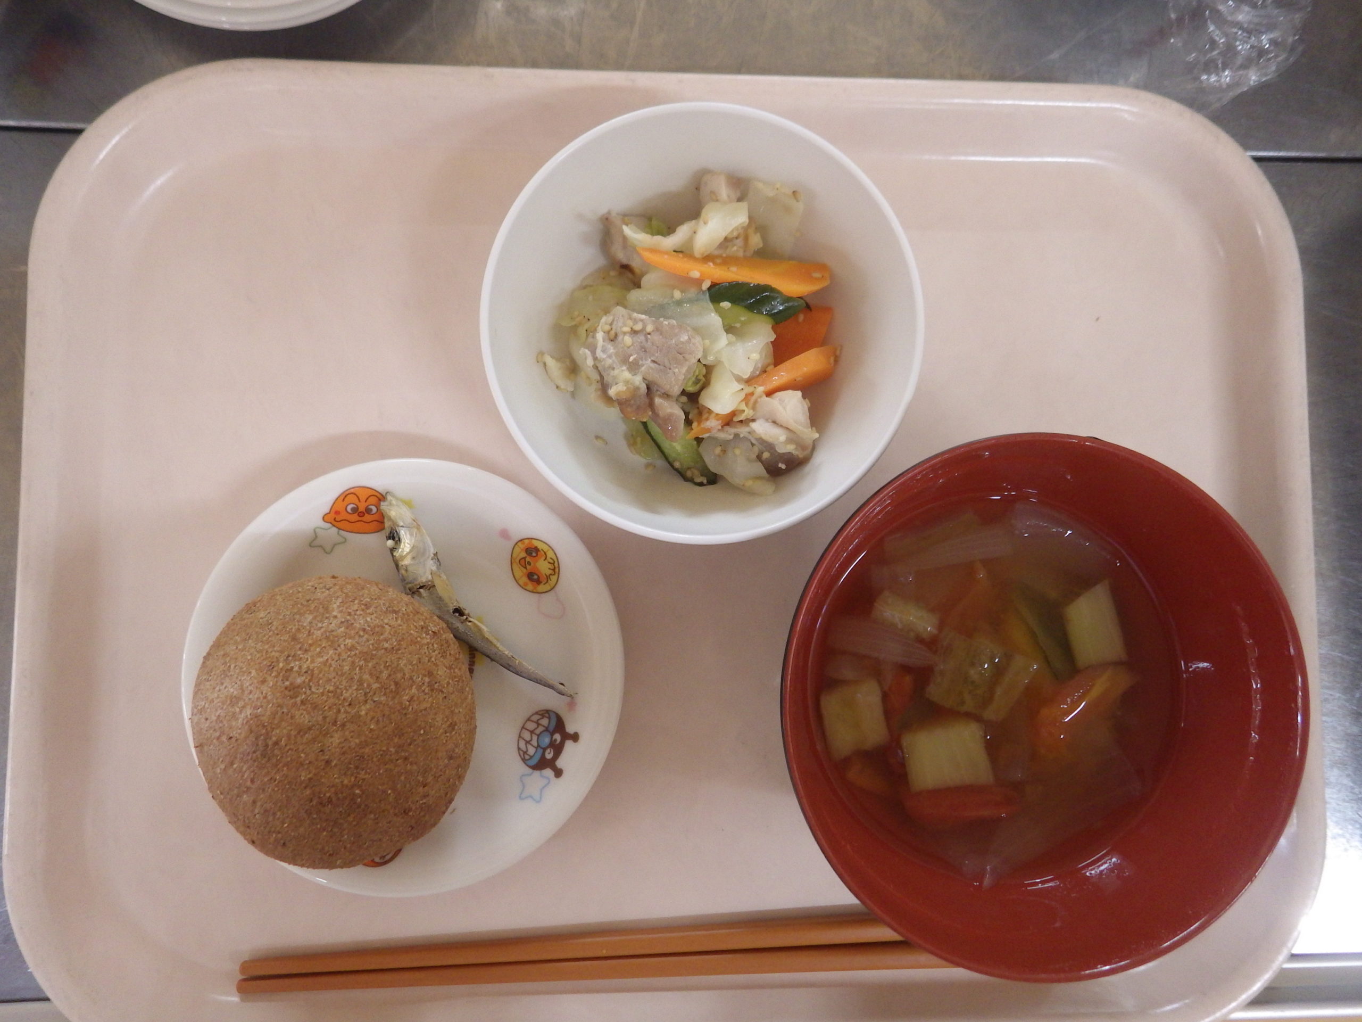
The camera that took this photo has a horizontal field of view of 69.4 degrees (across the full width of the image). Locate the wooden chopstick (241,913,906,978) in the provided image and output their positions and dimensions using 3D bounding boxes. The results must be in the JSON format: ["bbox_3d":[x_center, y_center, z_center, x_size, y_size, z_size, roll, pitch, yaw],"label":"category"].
[{"bbox_3d":[-0.012,0.121,0.275,0.217,0.007,0.007,-2,86,-4],"label":"wooden chopstick"}]

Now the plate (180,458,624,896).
[{"bbox_3d":[-0.074,0.044,0.271,0.116,0.019,0.116,0,86,-4],"label":"plate"}]

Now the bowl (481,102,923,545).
[{"bbox_3d":[0.004,-0.044,0.265,0.108,0.054,0.108,0,86,-4],"label":"bowl"}]

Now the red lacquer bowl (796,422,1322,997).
[{"bbox_3d":[0.082,0.046,0.258,0.124,0.067,0.124,0,86,-4],"label":"red lacquer bowl"}]

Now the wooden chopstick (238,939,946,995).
[{"bbox_3d":[-0.012,0.129,0.275,0.217,0.007,0.007,0,86,-4],"label":"wooden chopstick"}]

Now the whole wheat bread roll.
[{"bbox_3d":[-0.089,0.054,0.250,0.071,0.044,0.074,0,86,-4],"label":"whole wheat bread roll"}]

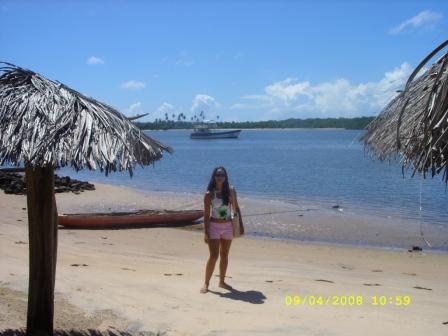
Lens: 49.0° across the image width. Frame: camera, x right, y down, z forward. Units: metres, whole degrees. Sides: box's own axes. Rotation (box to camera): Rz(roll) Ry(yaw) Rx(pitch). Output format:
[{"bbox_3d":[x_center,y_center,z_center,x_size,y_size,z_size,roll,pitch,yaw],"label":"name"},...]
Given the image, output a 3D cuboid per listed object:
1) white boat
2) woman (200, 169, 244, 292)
[{"bbox_3d":[-2.004,-9.335,121.646,12.018,4.069,3.600,0,5,-5],"label":"white boat"},{"bbox_3d":[-0.019,0.796,6.309,0.540,1.629,0.360,0,5,3],"label":"woman"}]

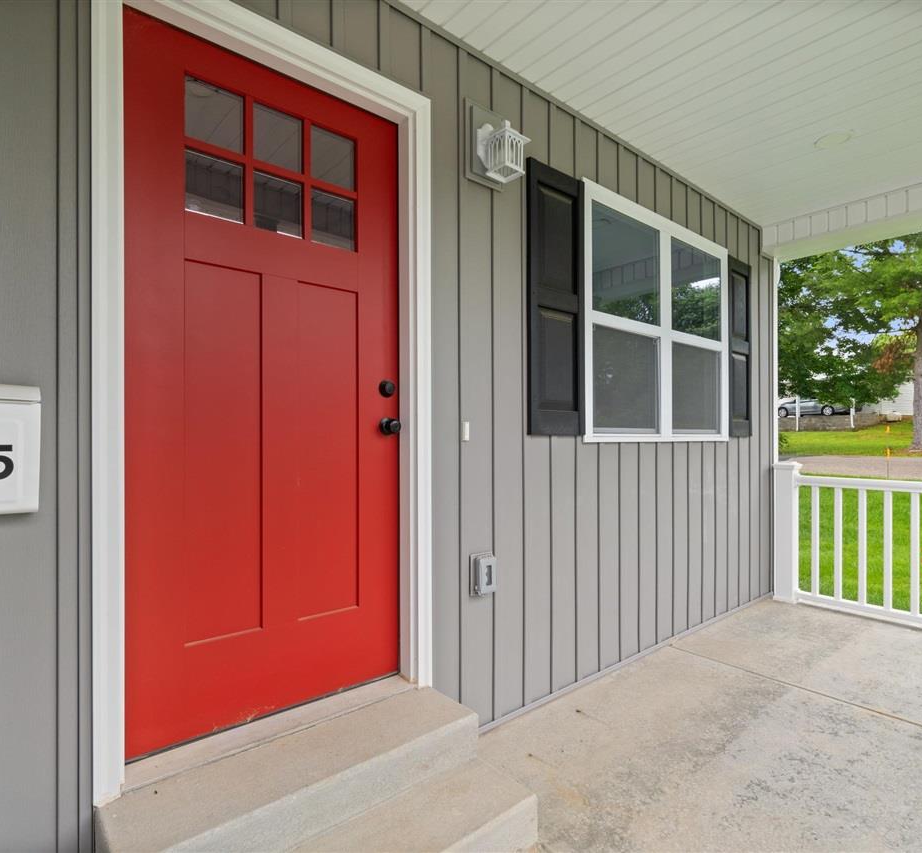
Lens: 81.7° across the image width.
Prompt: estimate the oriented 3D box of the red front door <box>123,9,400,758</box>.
[{"bbox_3d":[-0.578,-0.114,1.700,0.897,2.020,0.050,0,0,-40],"label":"red front door"}]

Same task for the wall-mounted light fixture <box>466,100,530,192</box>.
[{"bbox_3d":[0.146,-1.092,2.022,0.205,0.305,0.200,0,0,-40],"label":"wall-mounted light fixture"}]

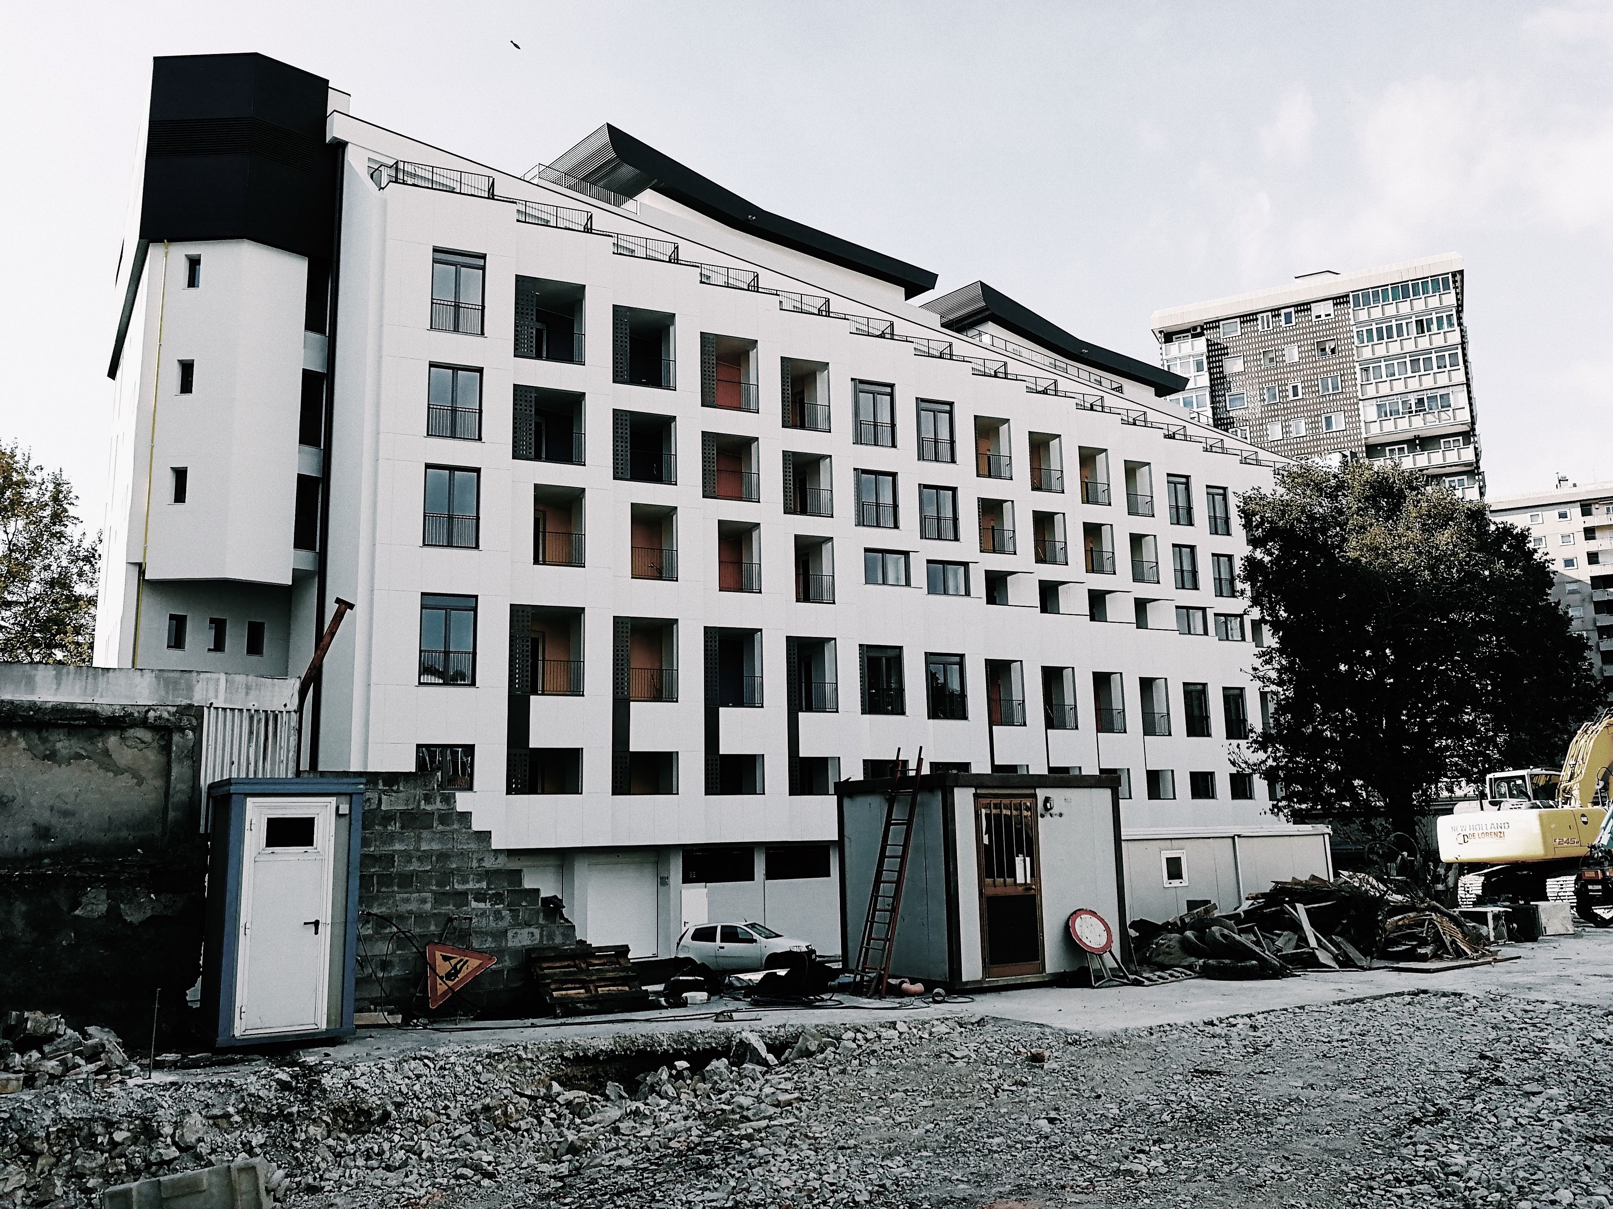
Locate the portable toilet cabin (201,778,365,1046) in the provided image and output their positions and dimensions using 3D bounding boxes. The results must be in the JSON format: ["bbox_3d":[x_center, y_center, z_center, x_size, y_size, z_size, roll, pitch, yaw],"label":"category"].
[{"bbox_3d":[-5.088,2.917,12.175,1.217,2.380,1.121,6,-13,-34],"label":"portable toilet cabin"}]

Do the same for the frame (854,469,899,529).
[{"bbox_3d":[2.566,-3.860,46.181,1.749,2.149,0.150,3,-11,-22],"label":"frame"}]

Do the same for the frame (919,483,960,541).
[{"bbox_3d":[5.019,-3.454,47.842,1.683,2.135,0.180,3,-12,-22],"label":"frame"}]

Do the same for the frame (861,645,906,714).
[{"bbox_3d":[2.673,2.715,44.423,1.756,2.484,0.180,3,-12,-22],"label":"frame"}]

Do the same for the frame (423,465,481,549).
[{"bbox_3d":[-9.642,-2.646,34.268,1.461,2.289,0.180,3,-12,-22],"label":"frame"}]

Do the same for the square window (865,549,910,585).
[{"bbox_3d":[2.948,-1.312,45.835,1.843,1.334,0.150,3,-11,-22],"label":"square window"}]

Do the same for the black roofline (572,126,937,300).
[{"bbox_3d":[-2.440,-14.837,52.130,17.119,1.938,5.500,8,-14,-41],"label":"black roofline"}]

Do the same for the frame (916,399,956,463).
[{"bbox_3d":[4.943,-6.646,48.444,1.683,2.516,0.180,3,-12,-22],"label":"frame"}]

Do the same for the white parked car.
[{"bbox_3d":[-1.662,9.522,34.546,3.800,1.480,1.660,-5,-11,18],"label":"white parked car"}]

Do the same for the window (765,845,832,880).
[{"bbox_3d":[-0.297,8.598,41.825,2.822,1.023,0.150,8,-14,-41],"label":"window"}]

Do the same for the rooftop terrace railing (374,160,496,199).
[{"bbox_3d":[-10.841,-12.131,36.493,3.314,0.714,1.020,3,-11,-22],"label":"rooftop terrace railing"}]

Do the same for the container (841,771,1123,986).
[{"bbox_3d":[2.321,3.612,16.795,2.965,2.500,2.462,5,-13,-32],"label":"container"}]

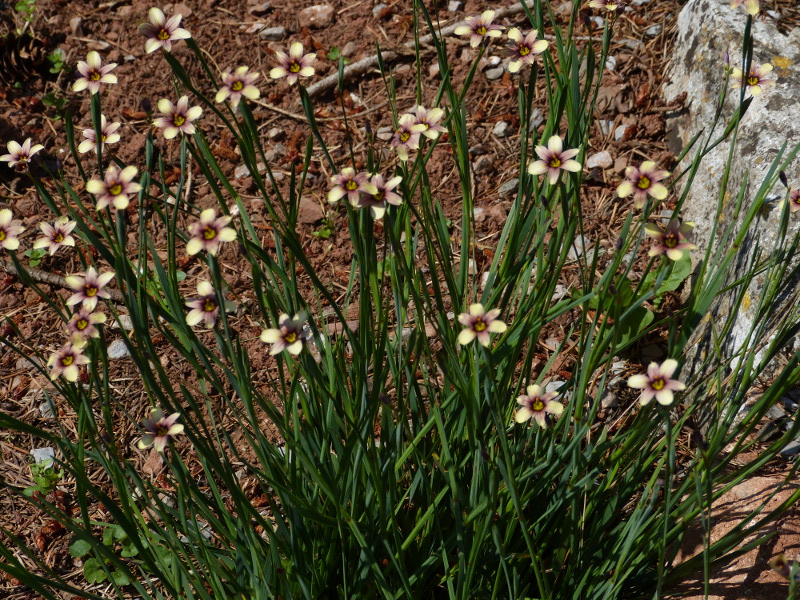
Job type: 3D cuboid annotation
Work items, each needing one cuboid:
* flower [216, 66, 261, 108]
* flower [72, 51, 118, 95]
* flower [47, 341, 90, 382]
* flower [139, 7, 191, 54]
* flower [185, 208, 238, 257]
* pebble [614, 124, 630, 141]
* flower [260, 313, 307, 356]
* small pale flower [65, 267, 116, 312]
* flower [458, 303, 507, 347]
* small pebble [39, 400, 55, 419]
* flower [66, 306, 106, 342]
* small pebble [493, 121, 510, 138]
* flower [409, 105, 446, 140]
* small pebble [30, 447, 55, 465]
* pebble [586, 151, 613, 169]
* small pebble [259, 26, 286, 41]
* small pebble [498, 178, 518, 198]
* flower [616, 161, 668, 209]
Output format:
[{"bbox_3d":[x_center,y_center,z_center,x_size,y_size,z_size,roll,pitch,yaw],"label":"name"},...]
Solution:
[{"bbox_3d":[-0.079,-0.103,1.090,0.022,0.021,0.009,-3,1,-4],"label":"flower"},{"bbox_3d":[-0.149,-0.112,1.100,0.023,0.022,0.009,-6,2,-8],"label":"flower"},{"bbox_3d":[-0.158,0.029,1.070,0.021,0.009,0.020,-8,85,-9],"label":"flower"},{"bbox_3d":[-0.118,-0.136,1.130,0.027,0.010,0.026,-10,76,-12],"label":"flower"},{"bbox_3d":[-0.093,-0.033,1.110,0.025,0.010,0.025,-8,79,-9],"label":"flower"},{"bbox_3d":[0.147,-0.110,1.470,0.013,0.008,0.010,0,40,0],"label":"pebble"},{"bbox_3d":[-0.056,0.017,1.100,0.024,0.010,0.024,7,68,8],"label":"flower"},{"bbox_3d":[-0.146,-0.005,1.060,0.024,0.023,0.009,-7,-4,-8],"label":"small pale flower"},{"bbox_3d":[0.039,0.012,1.060,0.023,0.009,0.022,2,84,2],"label":"flower"},{"bbox_3d":[-0.201,0.063,1.280,0.009,0.008,0.011,0,40,0],"label":"small pebble"},{"bbox_3d":[-0.151,0.012,1.080,0.021,0.009,0.021,-7,85,-9],"label":"flower"},{"bbox_3d":[0.066,-0.111,1.460,0.010,0.009,0.011,0,40,0],"label":"small pebble"},{"bbox_3d":[0.015,-0.090,1.140,0.021,0.010,0.020,-11,72,-13],"label":"flower"},{"bbox_3d":[-0.209,0.092,1.310,0.014,0.010,0.011,0,40,0],"label":"small pebble"},{"bbox_3d":[0.129,-0.091,1.450,0.018,0.010,0.014,0,40,0],"label":"pebble"},{"bbox_3d":[-0.087,-0.182,1.530,0.018,0.009,0.011,0,40,0],"label":"small pebble"},{"bbox_3d":[0.069,-0.071,1.420,0.013,0.009,0.013,0,40,0],"label":"small pebble"},{"bbox_3d":[0.121,-0.057,1.110,0.027,0.010,0.026,6,82,7],"label":"flower"}]

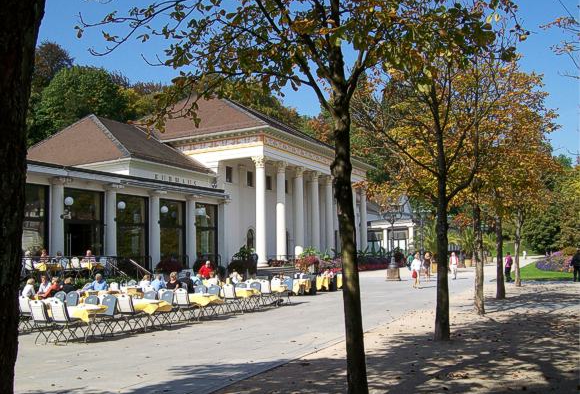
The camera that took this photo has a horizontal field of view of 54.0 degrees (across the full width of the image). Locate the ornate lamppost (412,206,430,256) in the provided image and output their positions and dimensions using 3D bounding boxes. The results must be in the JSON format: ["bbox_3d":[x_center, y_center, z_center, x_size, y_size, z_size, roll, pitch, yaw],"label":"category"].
[{"bbox_3d":[9.791,3.298,42.464,1.324,5.199,1.324,-4,-7,28],"label":"ornate lamppost"}]

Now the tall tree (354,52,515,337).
[{"bbox_3d":[2.818,-0.039,11.100,3.100,5.400,3.100,-1,-6,0],"label":"tall tree"}]

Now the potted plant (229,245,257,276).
[{"bbox_3d":[-2.879,3.909,34.500,1.600,2.000,1.500,-1,-6,0],"label":"potted plant"}]

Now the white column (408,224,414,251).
[{"bbox_3d":[18.388,6.950,86.000,0.680,5.400,0.680,-4,-7,28],"label":"white column"}]

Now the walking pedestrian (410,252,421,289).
[{"bbox_3d":[6.033,3.513,27.302,0.500,1.704,0.400,0,-6,-11],"label":"walking pedestrian"}]

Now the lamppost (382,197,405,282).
[{"bbox_3d":[6.468,2.683,36.030,1.351,5.180,1.351,-4,-7,28],"label":"lamppost"}]

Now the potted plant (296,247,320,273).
[{"bbox_3d":[1.523,5.339,47.624,1.950,2.353,1.950,-1,-6,0],"label":"potted plant"}]

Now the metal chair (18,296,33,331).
[{"bbox_3d":[-5.898,2.666,13.125,0.450,0.860,0.500,-4,-7,28],"label":"metal chair"}]

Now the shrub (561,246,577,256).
[{"bbox_3d":[23.773,4.686,48.500,1.450,1.050,1.400,-1,-6,0],"label":"shrub"}]

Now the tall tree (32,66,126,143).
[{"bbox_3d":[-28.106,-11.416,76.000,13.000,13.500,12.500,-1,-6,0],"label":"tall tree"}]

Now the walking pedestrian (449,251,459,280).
[{"bbox_3d":[10.250,4.338,35.780,0.560,1.704,0.400,-2,-6,9],"label":"walking pedestrian"}]

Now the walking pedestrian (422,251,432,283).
[{"bbox_3d":[7.489,3.812,31.000,0.520,1.700,0.420,-2,-6,7],"label":"walking pedestrian"}]

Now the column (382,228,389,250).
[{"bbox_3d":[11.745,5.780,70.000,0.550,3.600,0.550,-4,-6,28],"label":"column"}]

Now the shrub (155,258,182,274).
[{"bbox_3d":[-7.044,4.058,33.000,1.550,1.000,1.400,-1,-6,0],"label":"shrub"}]

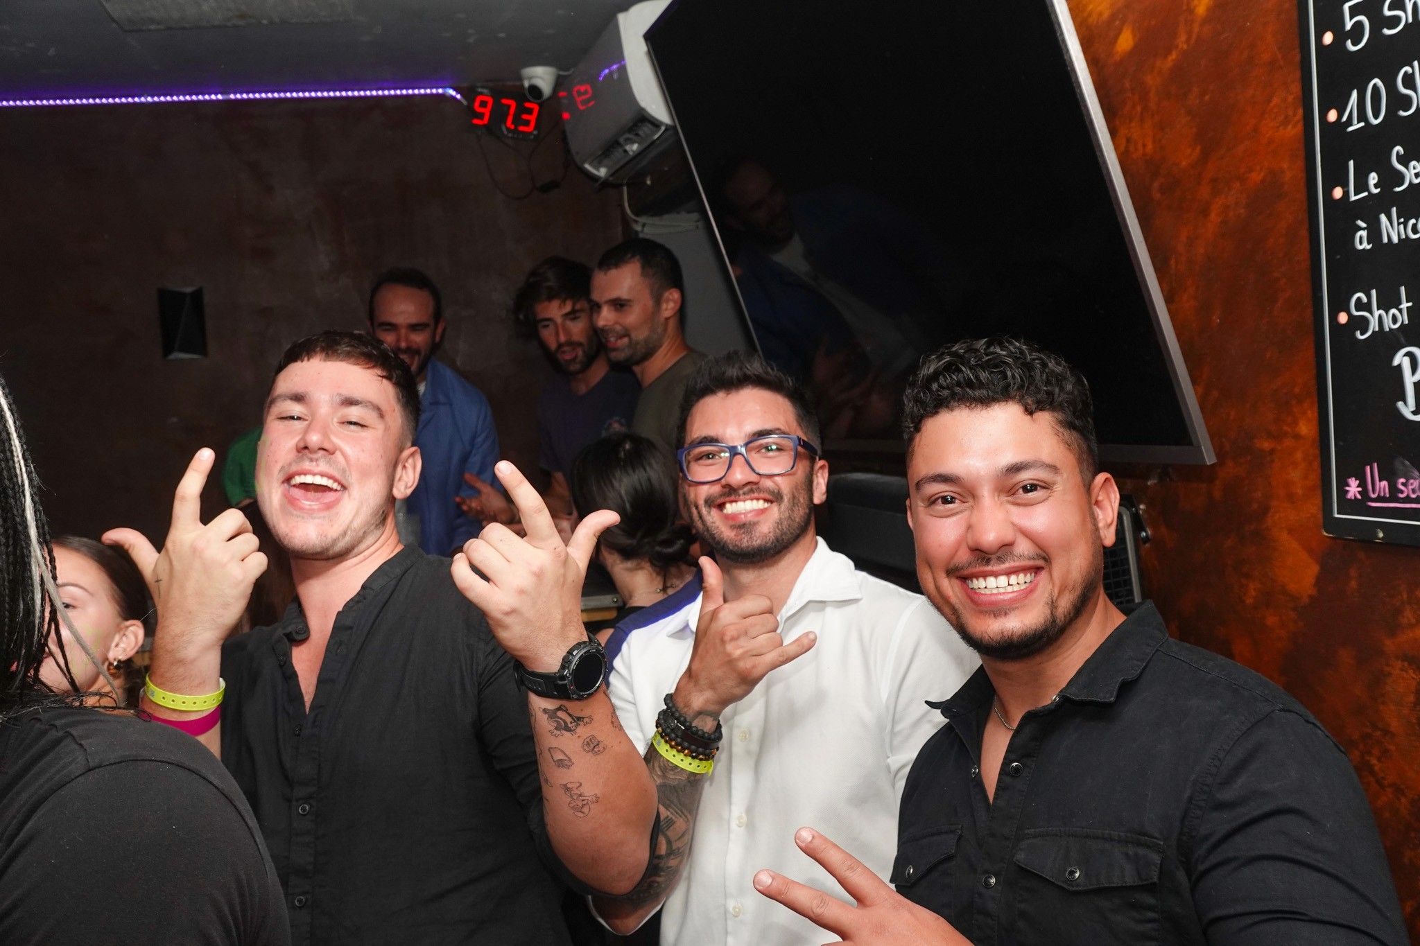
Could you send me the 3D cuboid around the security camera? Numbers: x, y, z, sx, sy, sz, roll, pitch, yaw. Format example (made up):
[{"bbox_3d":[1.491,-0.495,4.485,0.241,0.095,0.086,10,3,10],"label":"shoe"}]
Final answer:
[{"bbox_3d":[-0.429,-0.977,3.880,0.095,0.084,0.095,-2,5,19],"label":"security camera"}]

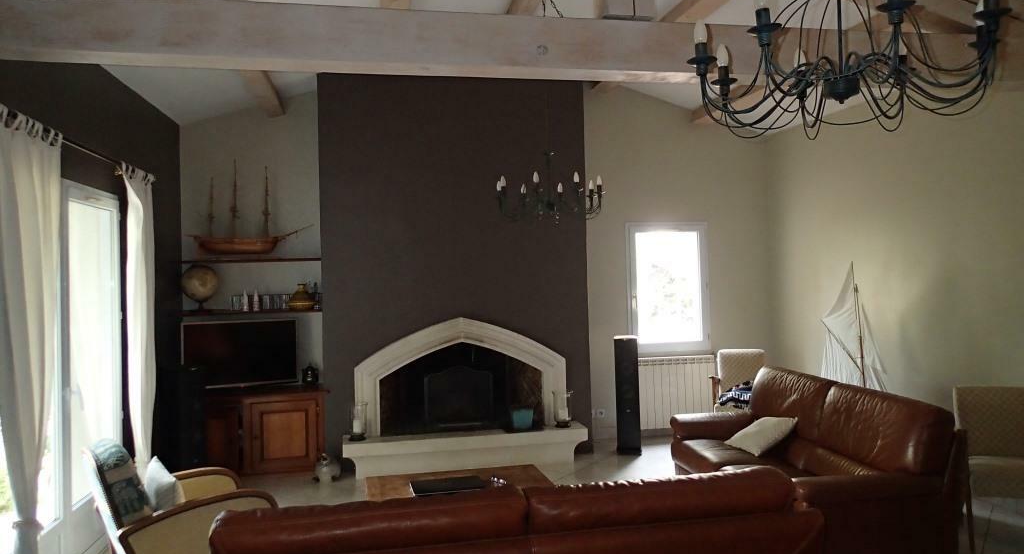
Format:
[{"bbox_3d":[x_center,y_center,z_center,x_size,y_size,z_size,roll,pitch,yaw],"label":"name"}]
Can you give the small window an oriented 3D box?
[{"bbox_3d":[1.533,0.109,7.207,0.855,1.270,0.100,-1,0,-10],"label":"small window"}]

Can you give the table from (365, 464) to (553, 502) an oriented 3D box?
[{"bbox_3d":[-0.291,1.386,4.169,1.020,0.400,0.720,-1,1,-11],"label":"table"}]

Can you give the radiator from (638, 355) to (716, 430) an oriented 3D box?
[{"bbox_3d":[1.560,1.106,7.143,0.795,0.675,0.110,-1,0,-10],"label":"radiator"}]

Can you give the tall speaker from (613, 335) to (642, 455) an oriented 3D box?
[{"bbox_3d":[1.038,1.049,6.631,0.195,1.020,0.340,-1,0,3],"label":"tall speaker"}]

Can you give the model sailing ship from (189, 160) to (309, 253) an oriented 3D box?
[{"bbox_3d":[-2.246,-0.594,6.340,1.060,0.840,0.160,-1,0,-10],"label":"model sailing ship"}]

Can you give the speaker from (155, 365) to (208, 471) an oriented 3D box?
[{"bbox_3d":[-2.233,1.113,5.051,0.300,1.010,0.205,-1,1,23],"label":"speaker"}]

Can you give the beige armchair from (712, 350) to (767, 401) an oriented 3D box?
[{"bbox_3d":[2.029,1.119,6.551,0.590,0.850,0.700,-1,0,14],"label":"beige armchair"}]

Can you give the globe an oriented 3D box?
[{"bbox_3d":[-2.669,0.099,6.305,0.300,0.375,0.290,-1,1,-11],"label":"globe"}]

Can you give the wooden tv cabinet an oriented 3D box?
[{"bbox_3d":[-2.126,1.292,6.249,1.155,0.665,0.530,-1,0,-10],"label":"wooden tv cabinet"}]

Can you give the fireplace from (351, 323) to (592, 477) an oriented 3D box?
[{"bbox_3d":[-0.389,0.971,6.199,1.995,1.235,0.420,-1,0,-10],"label":"fireplace"}]

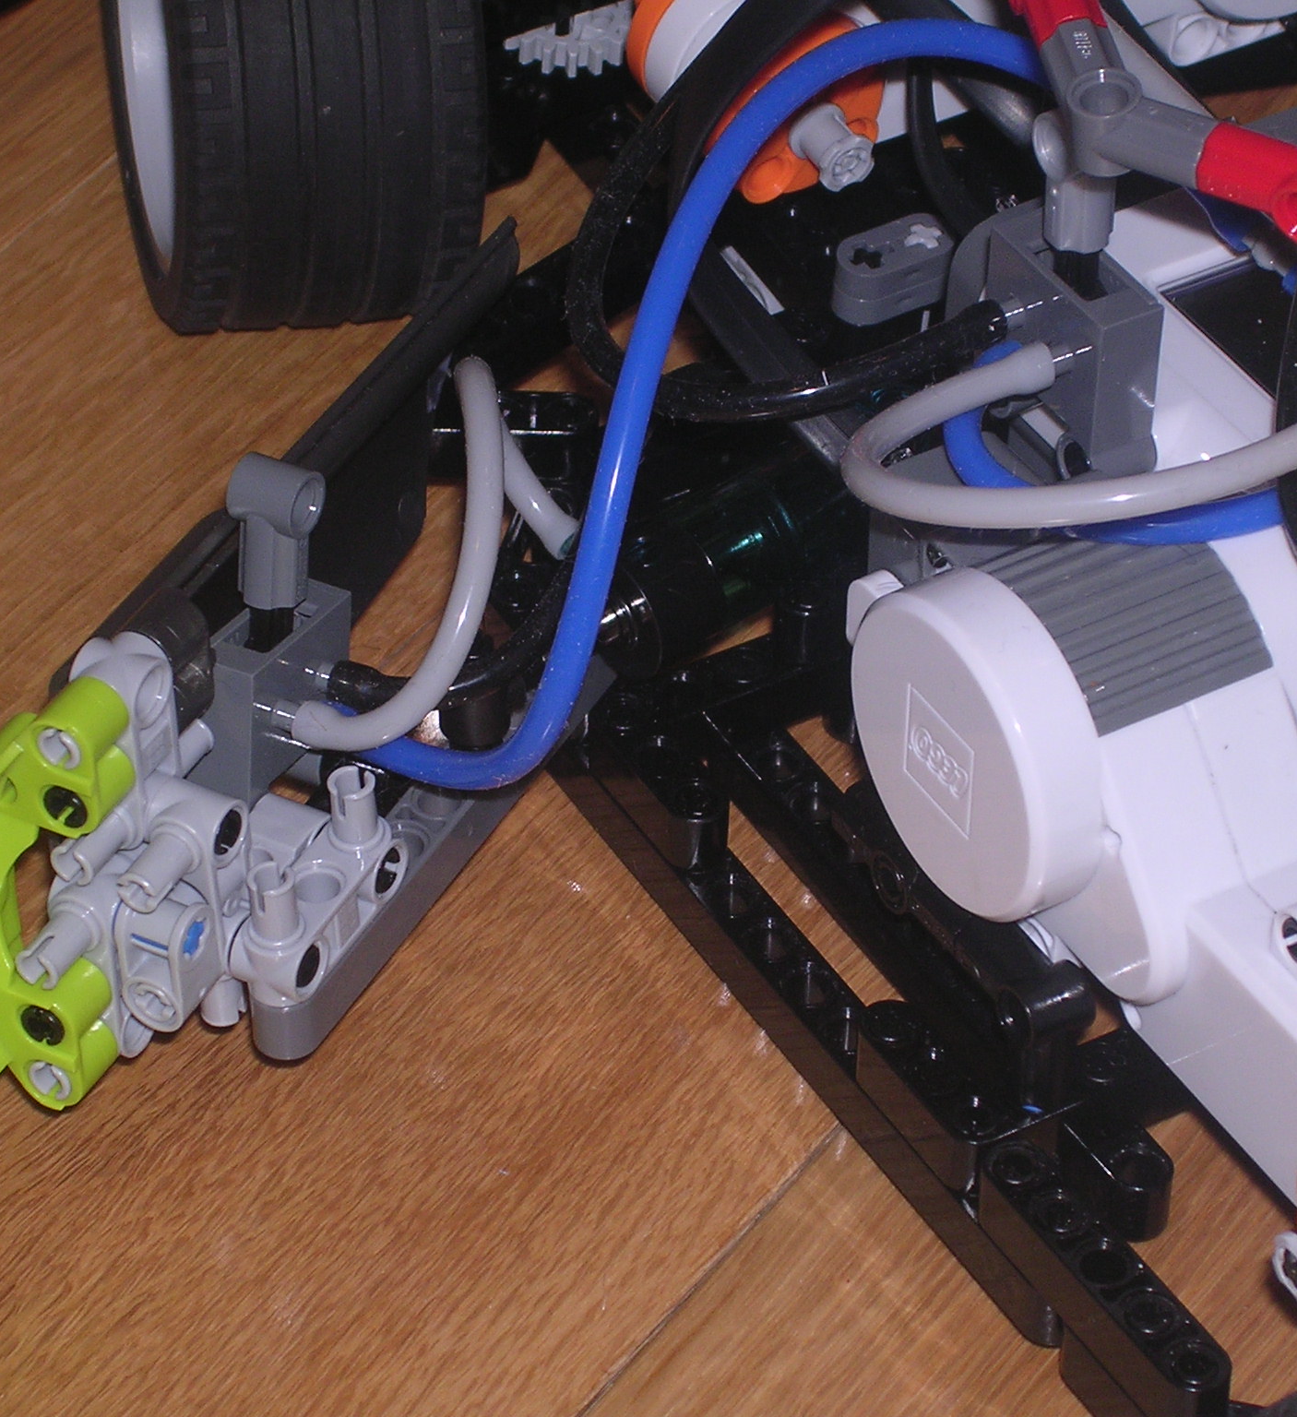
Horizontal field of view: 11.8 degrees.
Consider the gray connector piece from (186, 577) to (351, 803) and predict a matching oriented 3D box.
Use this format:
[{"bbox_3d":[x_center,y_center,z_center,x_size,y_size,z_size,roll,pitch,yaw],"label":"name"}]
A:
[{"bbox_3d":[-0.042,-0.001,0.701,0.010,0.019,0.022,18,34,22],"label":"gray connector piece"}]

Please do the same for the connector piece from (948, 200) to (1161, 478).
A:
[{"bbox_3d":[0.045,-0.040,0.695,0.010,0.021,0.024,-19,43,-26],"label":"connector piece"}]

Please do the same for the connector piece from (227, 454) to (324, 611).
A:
[{"bbox_3d":[-0.041,-0.020,0.690,0.008,0.016,0.007,18,34,22],"label":"connector piece"}]

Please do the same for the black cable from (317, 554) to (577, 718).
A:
[{"bbox_3d":[-0.019,-0.008,0.694,0.040,0.008,0.013,-33,53,-32],"label":"black cable"}]

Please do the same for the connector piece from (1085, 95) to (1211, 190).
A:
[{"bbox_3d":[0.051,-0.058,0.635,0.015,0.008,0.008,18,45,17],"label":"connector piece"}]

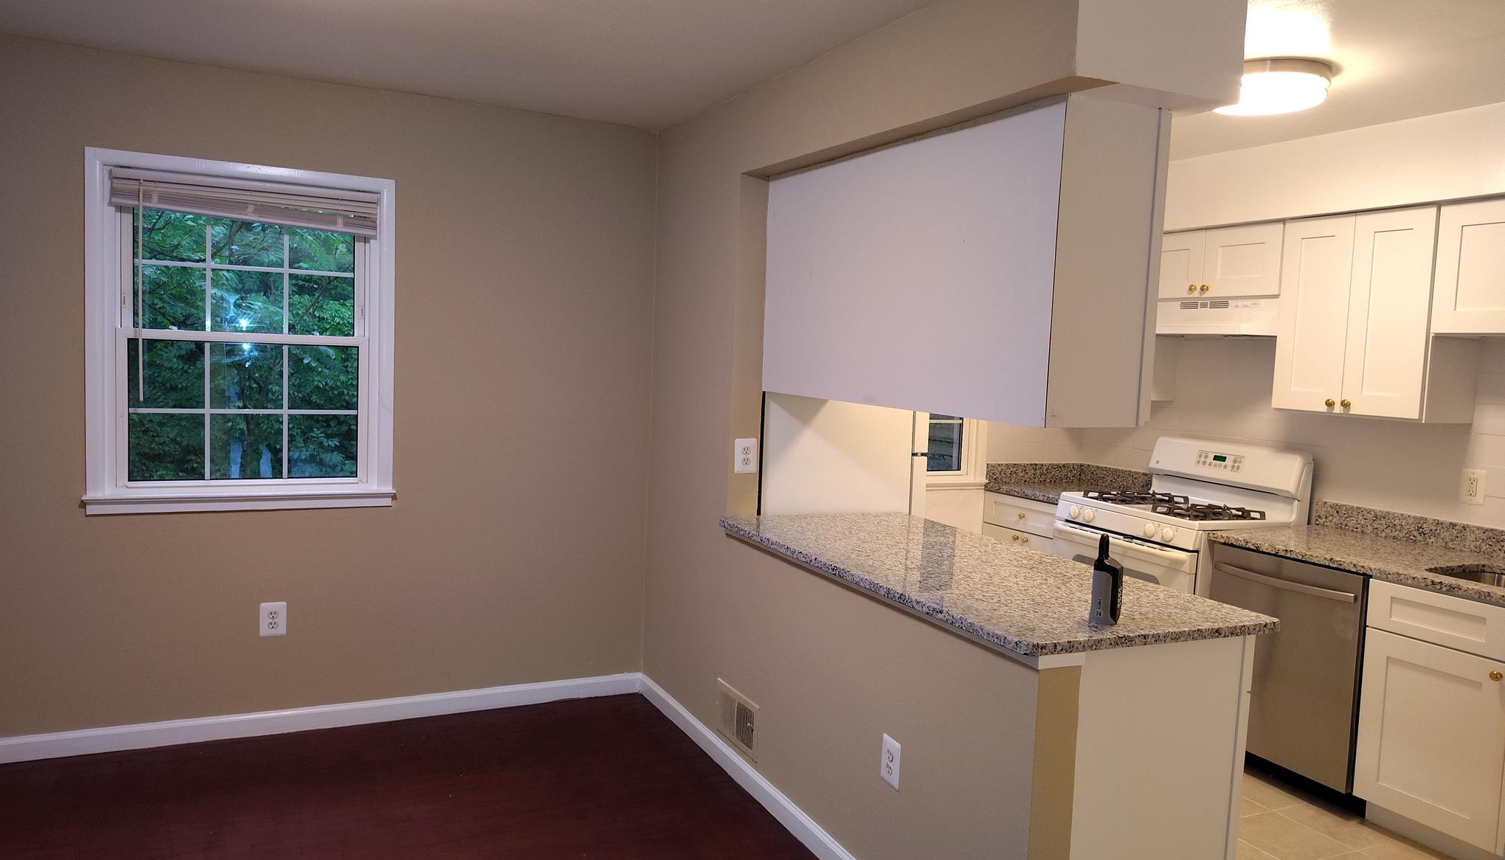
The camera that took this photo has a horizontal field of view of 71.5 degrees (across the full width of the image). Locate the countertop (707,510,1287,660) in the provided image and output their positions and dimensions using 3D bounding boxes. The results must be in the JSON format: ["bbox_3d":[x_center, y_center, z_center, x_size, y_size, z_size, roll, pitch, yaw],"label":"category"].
[{"bbox_3d":[0.620,0.429,3.333,0.807,0.030,1.757,0,5,-26],"label":"countertop"}]

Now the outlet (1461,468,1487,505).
[{"bbox_3d":[2.630,0.216,3.818,0.009,0.128,0.083,0,5,-26],"label":"outlet"}]

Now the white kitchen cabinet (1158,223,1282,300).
[{"bbox_3d":[2.089,-0.714,4.585,0.325,0.304,0.762,0,5,-26],"label":"white kitchen cabinet"}]

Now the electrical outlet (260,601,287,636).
[{"bbox_3d":[-1.823,0.725,3.970,0.090,0.130,0.009,0,5,-26],"label":"electrical outlet"}]

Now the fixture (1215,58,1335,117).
[{"bbox_3d":[1.584,-1.053,3.236,0.365,0.090,0.365,0,5,-26],"label":"fixture"}]

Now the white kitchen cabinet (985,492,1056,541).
[{"bbox_3d":[1.585,0.763,5.246,0.635,0.877,0.600,0,5,-26],"label":"white kitchen cabinet"}]

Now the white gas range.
[{"bbox_3d":[1.854,0.667,4.599,0.690,1.199,0.760,0,5,-26],"label":"white gas range"}]

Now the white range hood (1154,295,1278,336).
[{"bbox_3d":[1.992,-0.487,4.561,0.521,0.156,0.762,0,5,-26],"label":"white range hood"}]

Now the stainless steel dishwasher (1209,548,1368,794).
[{"bbox_3d":[2.187,0.881,3.976,0.625,0.823,0.605,0,5,-26],"label":"stainless steel dishwasher"}]

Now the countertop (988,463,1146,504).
[{"bbox_3d":[1.602,0.271,5.206,0.662,0.134,0.610,0,5,-26],"label":"countertop"}]

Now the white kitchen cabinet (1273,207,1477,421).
[{"bbox_3d":[2.383,-0.428,3.997,0.318,0.758,0.604,0,5,-26],"label":"white kitchen cabinet"}]

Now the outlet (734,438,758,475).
[{"bbox_3d":[-0.019,0.098,3.808,0.089,0.128,0.010,0,5,-26],"label":"outlet"}]

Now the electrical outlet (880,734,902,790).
[{"bbox_3d":[0.371,0.898,2.829,0.010,0.122,0.085,0,5,-26],"label":"electrical outlet"}]

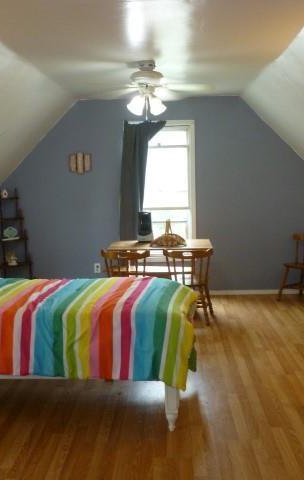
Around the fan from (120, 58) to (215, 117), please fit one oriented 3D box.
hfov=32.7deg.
[{"bbox_3d":[-0.015,-1.233,4.199,1.120,0.450,1.120,0,7,2],"label":"fan"}]

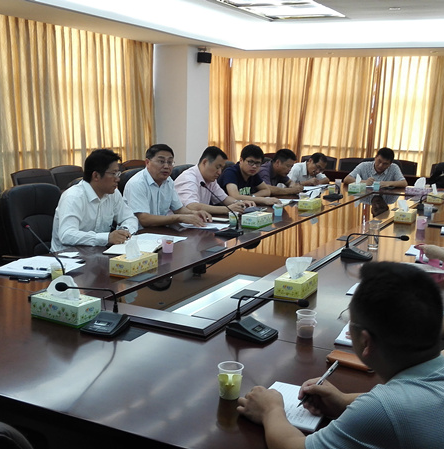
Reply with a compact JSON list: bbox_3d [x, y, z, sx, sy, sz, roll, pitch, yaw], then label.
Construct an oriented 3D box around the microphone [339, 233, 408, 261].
[{"bbox_3d":[0.889,0.122,3.416,0.366,0.152,0.130,5,11,18],"label":"microphone"}]

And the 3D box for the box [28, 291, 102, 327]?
[{"bbox_3d":[-0.579,0.310,2.203,0.231,0.076,0.121,7,12,28],"label":"box"}]

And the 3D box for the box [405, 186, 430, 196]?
[{"bbox_3d":[1.873,-0.316,5.651,0.220,0.072,0.115,5,11,21],"label":"box"}]

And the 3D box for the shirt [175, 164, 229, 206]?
[{"bbox_3d":[-0.181,-0.171,4.446,0.420,0.550,0.520,8,12,34],"label":"shirt"}]

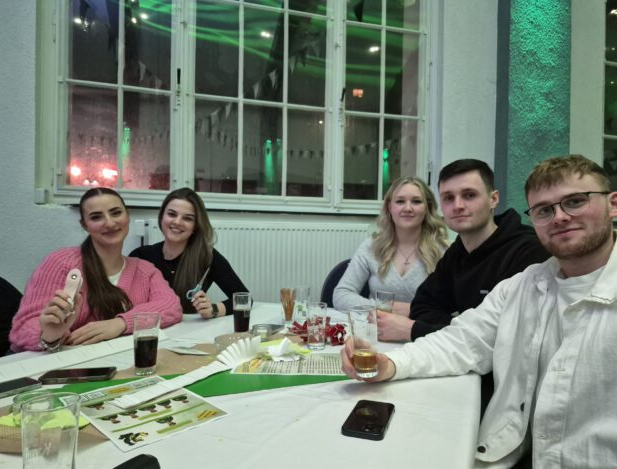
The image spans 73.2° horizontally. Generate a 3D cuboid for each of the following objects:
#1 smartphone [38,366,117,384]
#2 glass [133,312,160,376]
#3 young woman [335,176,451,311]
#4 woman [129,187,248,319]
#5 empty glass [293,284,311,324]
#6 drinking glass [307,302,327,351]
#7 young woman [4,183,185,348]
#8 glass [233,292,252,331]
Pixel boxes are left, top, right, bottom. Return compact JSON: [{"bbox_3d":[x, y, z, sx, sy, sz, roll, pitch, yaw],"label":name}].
[{"bbox_3d":[-0.549,0.336,0.995,0.152,0.009,0.073,1,1,-12],"label":"smartphone"},{"bbox_3d":[-0.403,0.272,1.033,0.066,0.143,0.066,1,1,0],"label":"glass"},{"bbox_3d":[0.385,0.425,1.700,0.570,1.330,0.720,1,1,22],"label":"young woman"},{"bbox_3d":[-0.525,0.445,1.690,0.570,1.270,0.720,0,1,-29],"label":"woman"},{"bbox_3d":[-0.024,0.274,1.637,0.064,0.137,0.064,1,1,0],"label":"empty glass"},{"bbox_3d":[0.025,0.279,1.265,0.062,0.137,0.062,1,1,0],"label":"drinking glass"},{"bbox_3d":[-0.720,0.455,1.430,0.600,1.250,0.720,0,1,-32],"label":"young woman"},{"bbox_3d":[-0.235,0.274,1.467,0.064,0.135,0.064,1,1,0],"label":"glass"}]

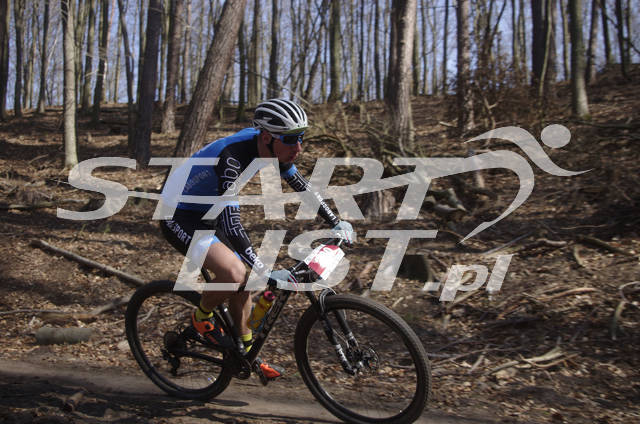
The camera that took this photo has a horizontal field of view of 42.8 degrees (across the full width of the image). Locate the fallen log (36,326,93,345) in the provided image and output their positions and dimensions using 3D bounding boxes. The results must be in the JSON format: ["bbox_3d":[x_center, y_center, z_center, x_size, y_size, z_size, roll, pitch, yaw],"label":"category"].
[{"bbox_3d":[-2.033,0.985,6.500,0.425,0.135,0.135,1,-3,-9],"label":"fallen log"}]

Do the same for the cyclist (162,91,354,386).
[{"bbox_3d":[-0.350,0.190,4.140,1.000,1.450,0.750,-1,8,30],"label":"cyclist"}]

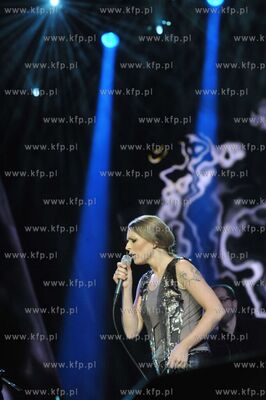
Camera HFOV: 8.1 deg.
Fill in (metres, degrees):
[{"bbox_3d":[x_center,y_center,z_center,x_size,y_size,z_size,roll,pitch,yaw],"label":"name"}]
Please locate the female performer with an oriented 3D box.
[{"bbox_3d":[0.180,0.883,9.043,0.500,1.620,0.520,3,-5,-37],"label":"female performer"}]

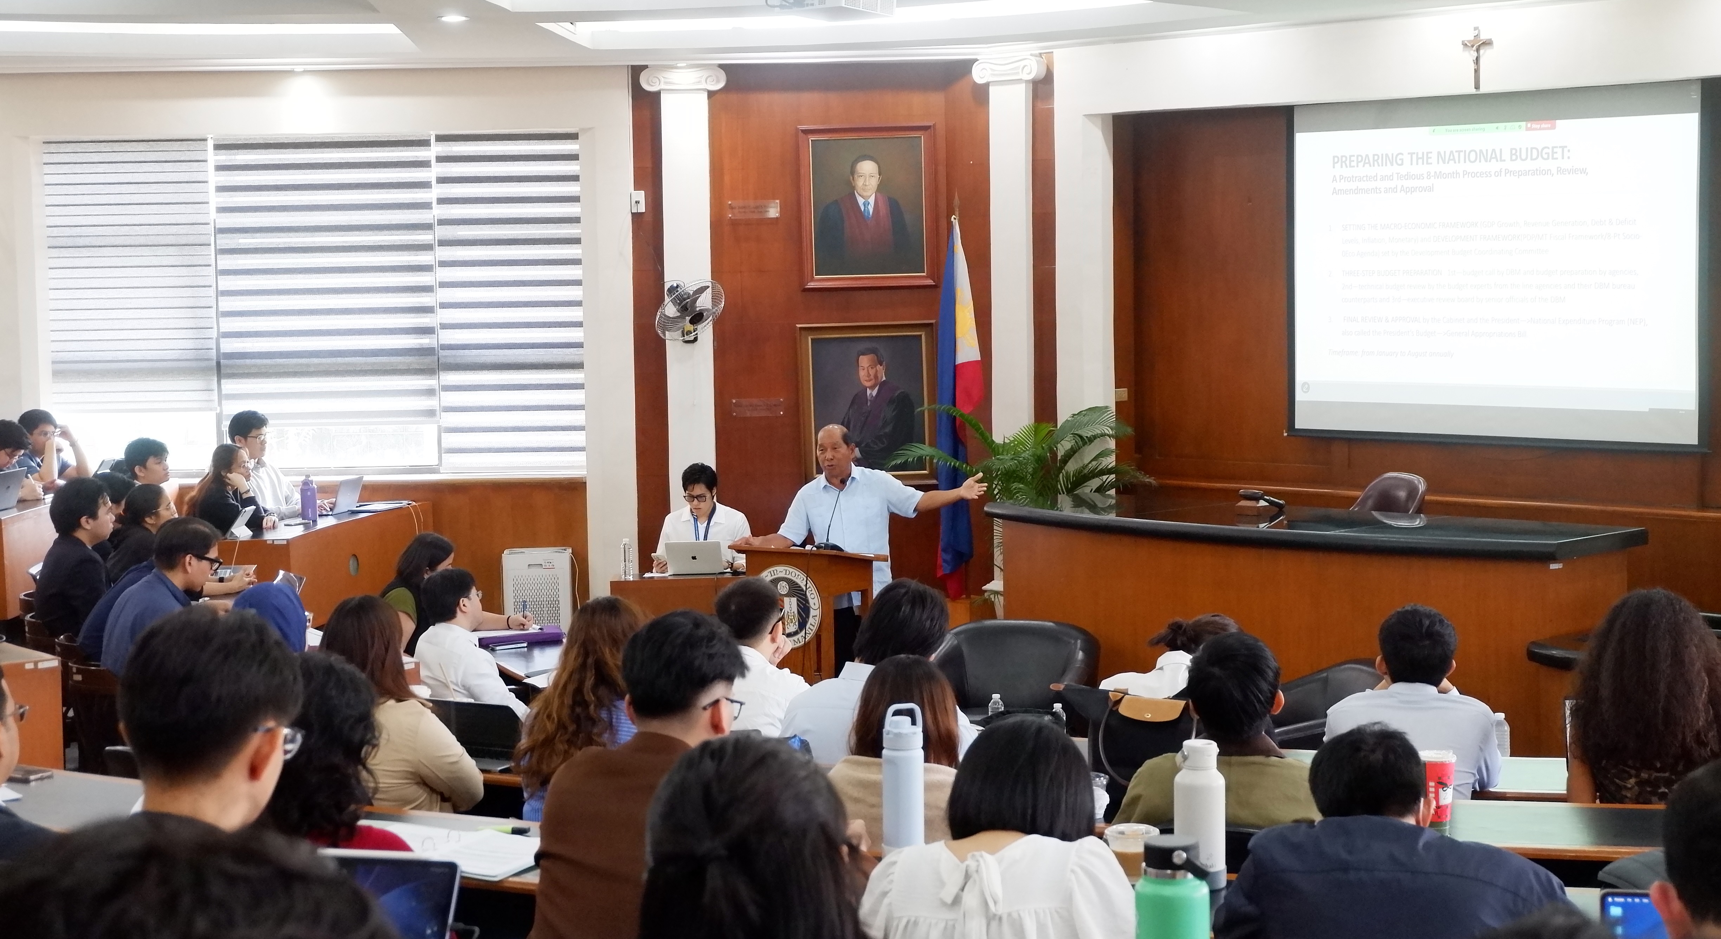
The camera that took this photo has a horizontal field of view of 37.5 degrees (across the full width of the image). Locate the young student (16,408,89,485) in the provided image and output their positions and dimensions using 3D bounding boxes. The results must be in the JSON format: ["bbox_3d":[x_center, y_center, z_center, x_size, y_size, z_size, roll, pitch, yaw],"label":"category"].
[{"bbox_3d":[-4.334,0.301,13.613,0.720,1.250,0.520,3,6,37],"label":"young student"}]

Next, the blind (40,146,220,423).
[{"bbox_3d":[-3.890,-1.032,13.500,0.900,1.460,0.060,-1,4,-1],"label":"blind"}]

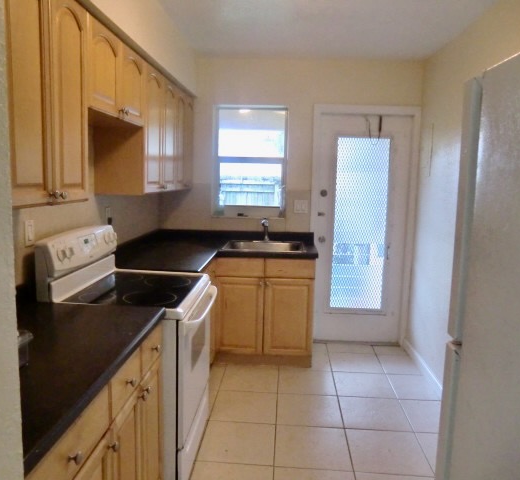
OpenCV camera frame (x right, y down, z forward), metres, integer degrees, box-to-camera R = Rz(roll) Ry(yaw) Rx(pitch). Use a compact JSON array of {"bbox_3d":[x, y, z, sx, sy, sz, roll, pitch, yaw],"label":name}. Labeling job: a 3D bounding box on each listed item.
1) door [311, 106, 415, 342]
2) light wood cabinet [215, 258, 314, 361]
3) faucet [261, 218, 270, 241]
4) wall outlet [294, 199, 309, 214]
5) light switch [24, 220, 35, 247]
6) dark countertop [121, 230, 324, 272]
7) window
[{"bbox_3d":[0.878,-0.092,3.927,0.864,2.100,0.091,2,8,4],"label":"door"},{"bbox_3d":[0.051,0.529,3.731,0.757,0.883,0.618,2,8,4],"label":"light wood cabinet"},{"bbox_3d":[0.042,-0.075,3.804,0.091,0.212,0.192,3,8,10],"label":"faucet"},{"bbox_3d":[0.367,-0.292,3.900,0.123,0.123,0.015,2,8,4],"label":"wall outlet"},{"bbox_3d":[-1.044,-0.027,2.026,0.015,0.117,0.076,2,8,4],"label":"light switch"},{"bbox_3d":[-0.272,0.071,3.302,1.403,0.132,1.382,2,8,4],"label":"dark countertop"},{"bbox_3d":[-0.084,-0.681,3.925,0.627,0.952,0.101,2,8,4],"label":"window"}]

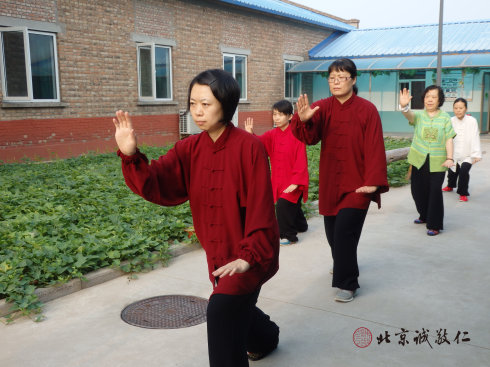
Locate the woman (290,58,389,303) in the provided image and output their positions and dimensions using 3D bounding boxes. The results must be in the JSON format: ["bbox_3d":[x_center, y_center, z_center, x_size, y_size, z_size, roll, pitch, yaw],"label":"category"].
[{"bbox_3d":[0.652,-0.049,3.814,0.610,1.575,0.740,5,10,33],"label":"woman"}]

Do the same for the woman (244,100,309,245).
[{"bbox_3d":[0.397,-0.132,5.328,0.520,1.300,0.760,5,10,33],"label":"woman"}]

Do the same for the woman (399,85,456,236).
[{"bbox_3d":[1.815,-0.248,5.600,0.510,1.430,0.680,5,10,31],"label":"woman"}]

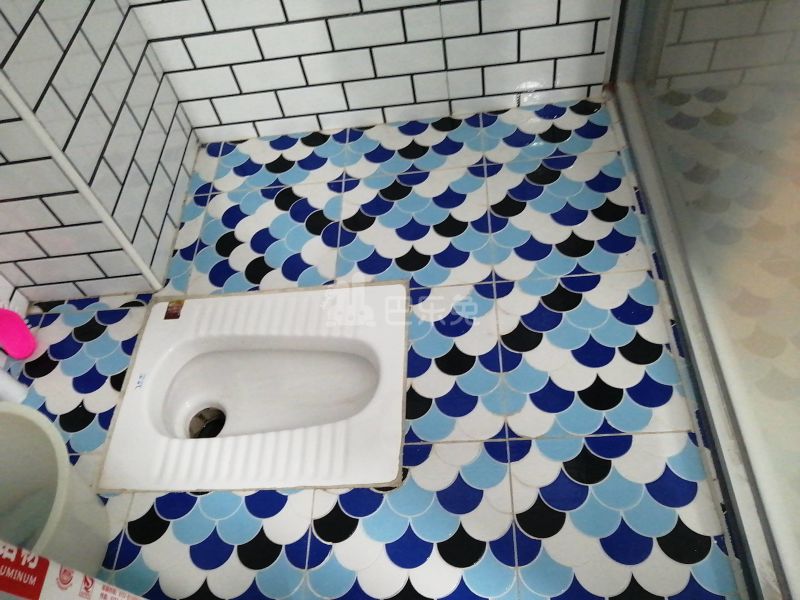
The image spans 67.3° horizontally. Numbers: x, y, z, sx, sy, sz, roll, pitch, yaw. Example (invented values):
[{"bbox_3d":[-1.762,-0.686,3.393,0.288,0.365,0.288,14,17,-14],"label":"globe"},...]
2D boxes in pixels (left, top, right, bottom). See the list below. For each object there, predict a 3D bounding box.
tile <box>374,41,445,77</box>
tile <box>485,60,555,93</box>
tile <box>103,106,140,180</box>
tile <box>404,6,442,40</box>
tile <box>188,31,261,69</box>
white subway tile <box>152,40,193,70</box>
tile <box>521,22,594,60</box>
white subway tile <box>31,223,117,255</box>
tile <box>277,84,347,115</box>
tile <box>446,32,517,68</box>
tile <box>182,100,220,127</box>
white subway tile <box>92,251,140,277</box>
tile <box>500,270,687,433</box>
[{"bbox_3d":[0.021,-0.514,1.277,0.150,0.071,0.009,-4,54,7],"label":"tile"},{"bbox_3d":[0.259,-0.488,1.309,0.150,0.071,0.009,-4,54,7],"label":"tile"},{"bbox_3d":[-0.518,-0.290,1.117,0.009,0.071,0.150,-5,54,6],"label":"tile"},{"bbox_3d":[0.046,-0.554,1.201,0.074,0.071,0.010,-4,55,7],"label":"tile"},{"bbox_3d":[-0.365,-0.525,1.251,0.149,0.071,0.010,-4,55,7],"label":"tile"},{"bbox_3d":[-0.476,-0.517,1.264,0.072,0.071,0.010,-4,55,7],"label":"white subway tile"},{"bbox_3d":[0.324,-0.536,1.240,0.150,0.071,0.009,-4,54,7],"label":"tile"},{"bbox_3d":[-0.575,-0.107,1.071,0.148,0.071,0.010,-4,55,7],"label":"white subway tile"},{"bbox_3d":[-0.195,-0.452,1.353,0.149,0.071,0.010,-4,55,7],"label":"tile"},{"bbox_3d":[0.170,-0.520,1.248,0.149,0.071,0.010,-4,55,7],"label":"tile"},{"bbox_3d":[-0.457,-0.433,1.386,0.073,0.071,0.010,-4,55,7],"label":"tile"},{"bbox_3d":[-0.547,-0.072,1.157,0.073,0.071,0.009,-4,54,7],"label":"white subway tile"},{"bbox_3d":[0.304,0.086,0.999,0.272,0.010,0.299,-4,55,7],"label":"tile"}]

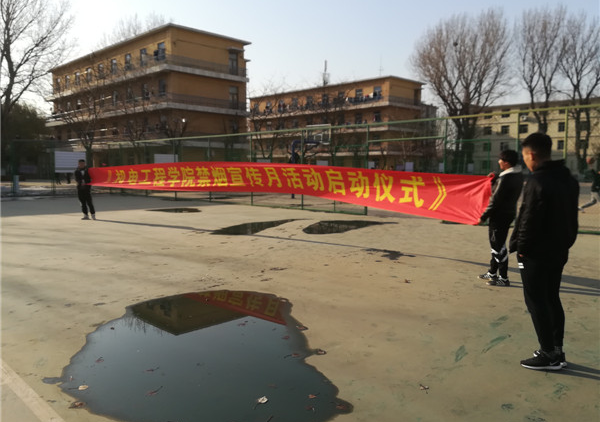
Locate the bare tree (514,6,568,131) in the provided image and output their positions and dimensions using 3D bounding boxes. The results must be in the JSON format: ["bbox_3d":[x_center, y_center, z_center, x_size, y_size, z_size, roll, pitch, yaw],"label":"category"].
[{"bbox_3d":[27.288,-13.058,53.118,6.000,19.500,6.000,3,6,27],"label":"bare tree"}]

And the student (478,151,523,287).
[{"bbox_3d":[2.687,0.091,6.239,0.520,1.790,0.540,4,7,38],"label":"student"}]

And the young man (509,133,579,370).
[{"bbox_3d":[1.890,0.314,3.618,0.550,1.820,0.420,-5,7,-45],"label":"young man"}]

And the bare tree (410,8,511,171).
[{"bbox_3d":[17.218,-12.237,50.168,10.800,18.400,10.000,2,5,19],"label":"bare tree"}]

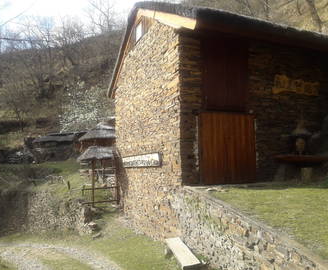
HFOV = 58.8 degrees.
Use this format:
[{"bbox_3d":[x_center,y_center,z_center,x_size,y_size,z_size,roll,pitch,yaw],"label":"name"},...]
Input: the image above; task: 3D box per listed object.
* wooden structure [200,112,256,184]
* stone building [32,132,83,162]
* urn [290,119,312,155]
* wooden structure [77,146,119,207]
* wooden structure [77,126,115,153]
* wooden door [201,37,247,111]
[{"bbox_3d":[1.734,0.363,7.717,1.690,1.870,0.100,1,-7,-21],"label":"wooden structure"},{"bbox_3d":[-9.601,1.138,26.500,4.100,2.600,3.000,-2,-6,12],"label":"stone building"},{"bbox_3d":[3.896,0.042,8.250,0.550,0.980,0.480,1,-7,-21],"label":"urn"},{"bbox_3d":[-3.700,2.309,16.200,2.200,3.150,1.900,2,-7,-25],"label":"wooden structure"},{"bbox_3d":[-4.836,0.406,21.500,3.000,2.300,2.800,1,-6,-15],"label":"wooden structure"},{"bbox_3d":[1.686,-1.573,7.920,1.480,1.980,0.100,1,-7,-21],"label":"wooden door"}]

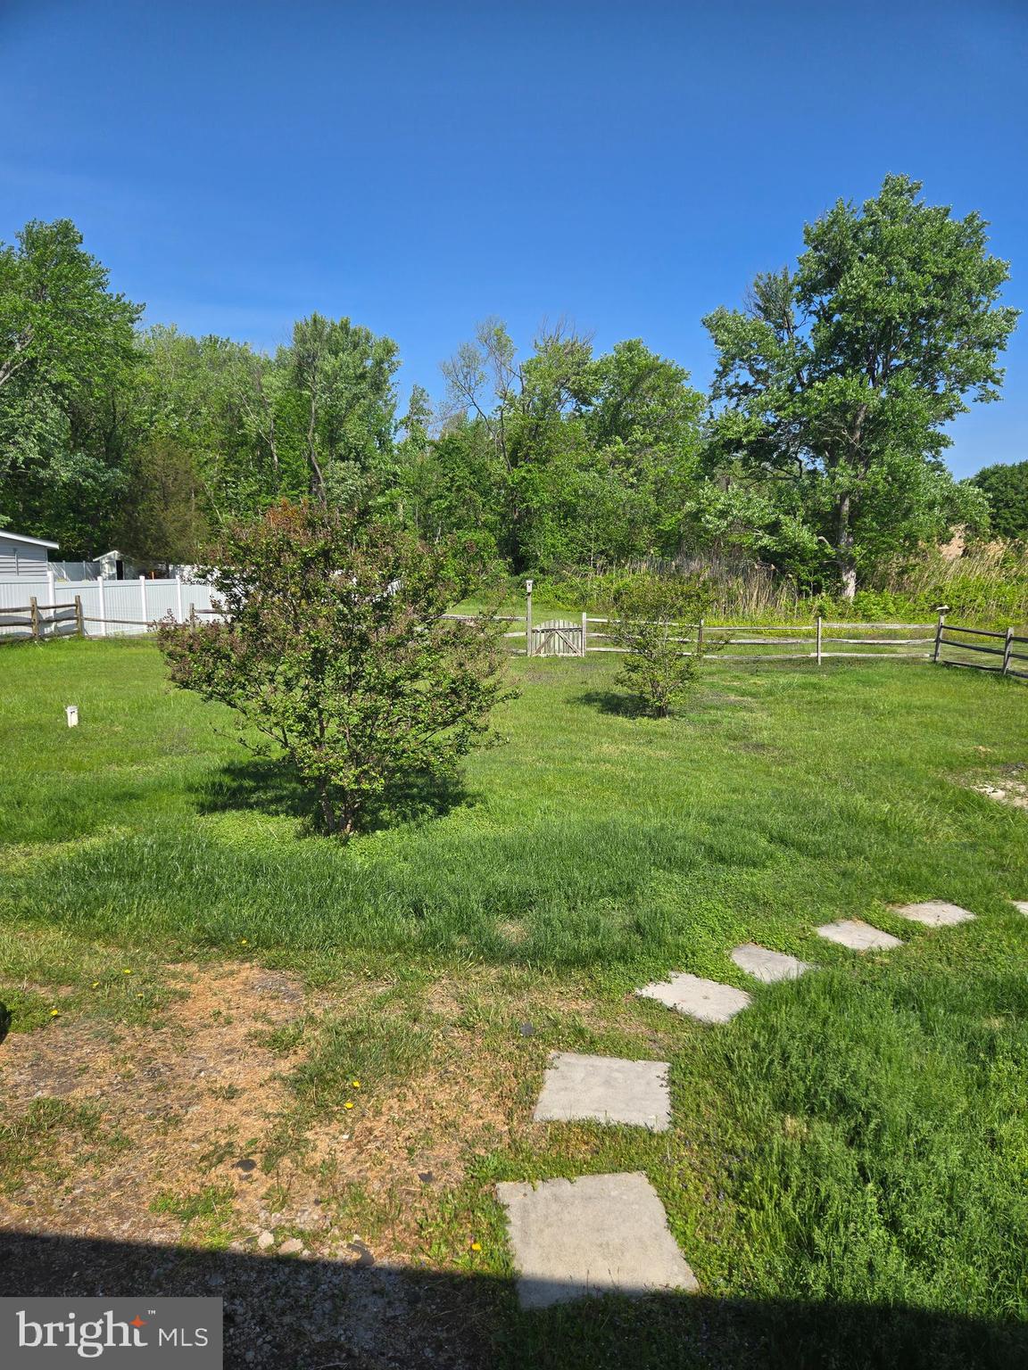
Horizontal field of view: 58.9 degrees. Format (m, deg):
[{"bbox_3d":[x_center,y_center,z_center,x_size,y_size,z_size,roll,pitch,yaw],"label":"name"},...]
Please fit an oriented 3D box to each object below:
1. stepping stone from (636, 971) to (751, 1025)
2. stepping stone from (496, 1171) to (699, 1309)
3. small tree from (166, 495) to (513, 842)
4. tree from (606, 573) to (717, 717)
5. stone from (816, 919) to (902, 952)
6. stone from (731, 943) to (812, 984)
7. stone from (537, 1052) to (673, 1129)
[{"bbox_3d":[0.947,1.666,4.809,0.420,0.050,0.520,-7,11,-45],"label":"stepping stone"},{"bbox_3d":[0.258,1.885,3.102,0.580,0.050,0.580,-1,8,-9],"label":"stepping stone"},{"bbox_3d":[-1.492,-0.129,7.600,2.976,2.760,2.738,0,7,0],"label":"small tree"},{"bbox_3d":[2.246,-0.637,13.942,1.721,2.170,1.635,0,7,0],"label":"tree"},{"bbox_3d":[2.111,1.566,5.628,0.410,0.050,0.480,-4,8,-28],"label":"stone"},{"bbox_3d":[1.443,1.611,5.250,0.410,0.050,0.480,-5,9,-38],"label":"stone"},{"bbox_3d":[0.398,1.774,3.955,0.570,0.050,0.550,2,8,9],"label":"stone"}]

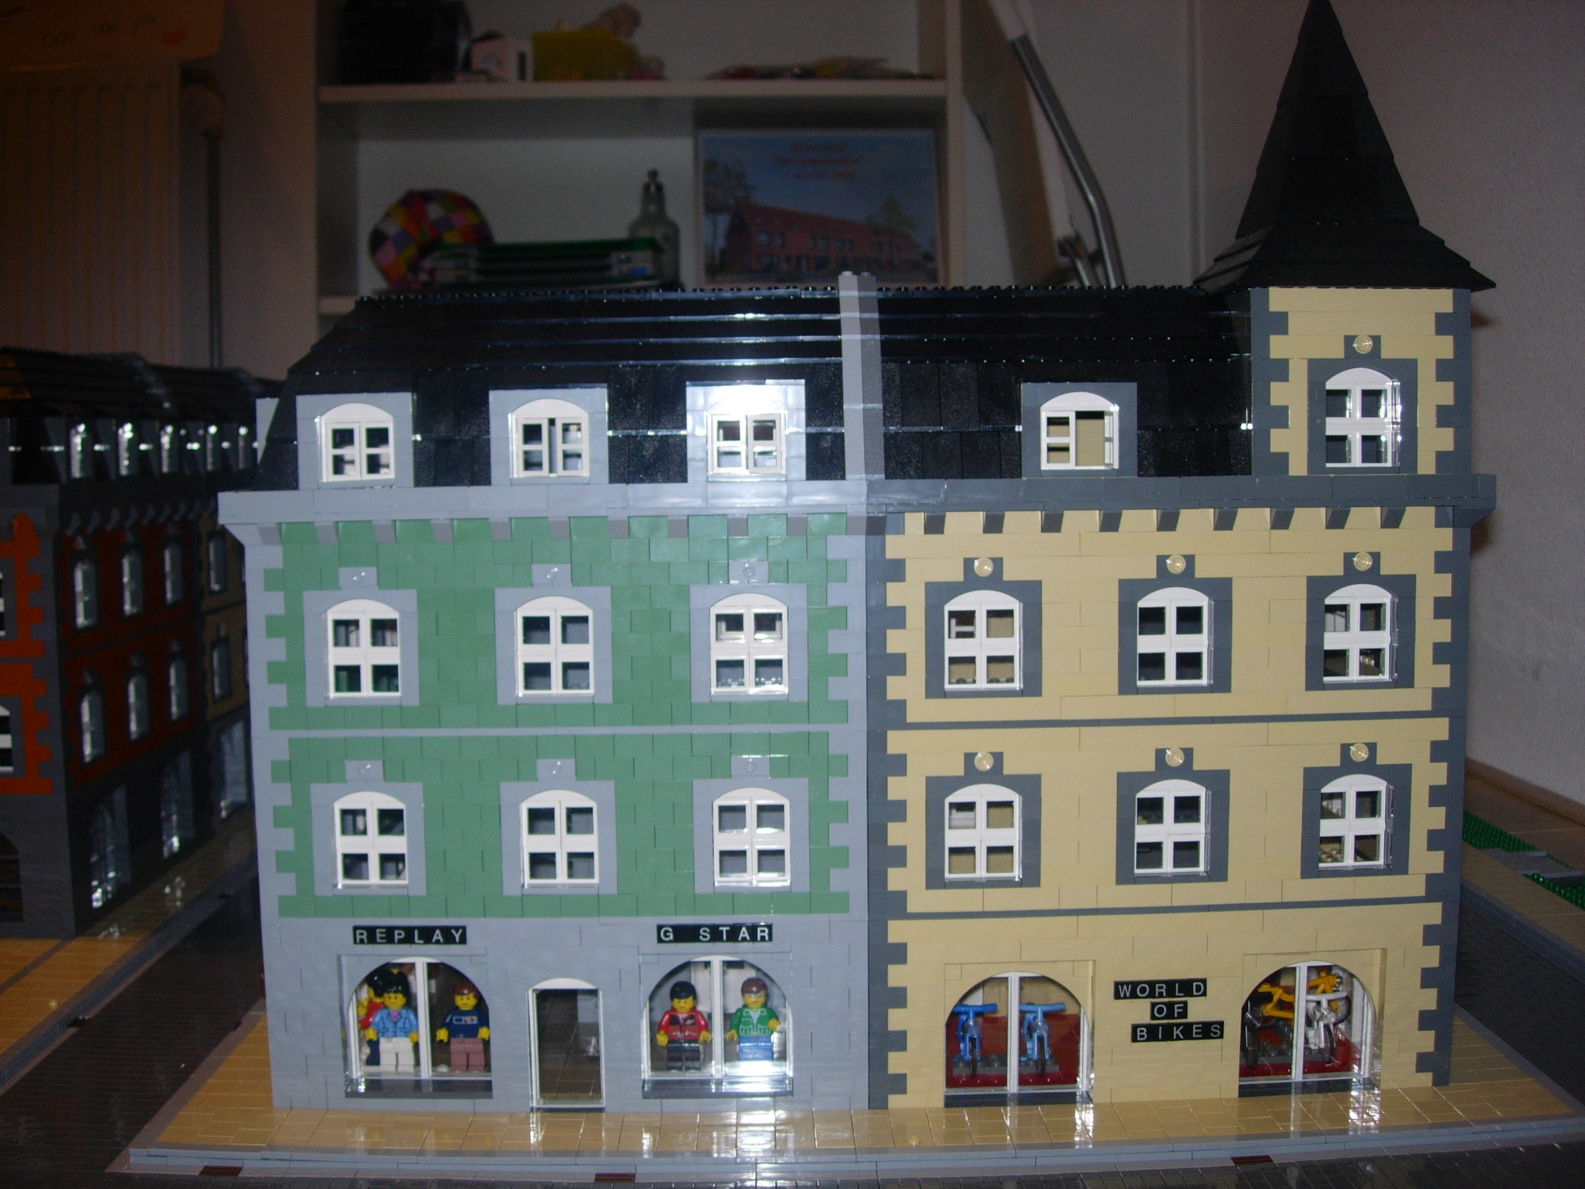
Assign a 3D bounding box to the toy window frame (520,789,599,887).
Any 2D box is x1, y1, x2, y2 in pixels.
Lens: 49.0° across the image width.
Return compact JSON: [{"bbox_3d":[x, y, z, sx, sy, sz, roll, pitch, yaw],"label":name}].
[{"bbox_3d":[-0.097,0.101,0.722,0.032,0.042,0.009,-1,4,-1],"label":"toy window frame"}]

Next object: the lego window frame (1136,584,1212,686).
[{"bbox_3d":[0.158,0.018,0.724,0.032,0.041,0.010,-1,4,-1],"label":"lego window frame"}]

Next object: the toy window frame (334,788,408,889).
[{"bbox_3d":[-0.175,0.101,0.728,0.032,0.041,0.008,-1,4,-1],"label":"toy window frame"}]

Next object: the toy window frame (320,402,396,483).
[{"bbox_3d":[-0.177,-0.063,0.716,0.032,0.033,0.008,-1,4,-1],"label":"toy window frame"}]

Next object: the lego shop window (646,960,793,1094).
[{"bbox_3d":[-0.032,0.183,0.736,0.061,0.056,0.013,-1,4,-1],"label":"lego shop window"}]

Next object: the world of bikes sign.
[{"bbox_3d":[0.156,0.173,0.723,0.048,0.028,0.003,-1,4,-1],"label":"world of bikes sign"}]

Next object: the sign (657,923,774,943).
[{"bbox_3d":[-0.032,0.140,0.718,0.048,0.008,0.003,-1,4,-1],"label":"sign"}]

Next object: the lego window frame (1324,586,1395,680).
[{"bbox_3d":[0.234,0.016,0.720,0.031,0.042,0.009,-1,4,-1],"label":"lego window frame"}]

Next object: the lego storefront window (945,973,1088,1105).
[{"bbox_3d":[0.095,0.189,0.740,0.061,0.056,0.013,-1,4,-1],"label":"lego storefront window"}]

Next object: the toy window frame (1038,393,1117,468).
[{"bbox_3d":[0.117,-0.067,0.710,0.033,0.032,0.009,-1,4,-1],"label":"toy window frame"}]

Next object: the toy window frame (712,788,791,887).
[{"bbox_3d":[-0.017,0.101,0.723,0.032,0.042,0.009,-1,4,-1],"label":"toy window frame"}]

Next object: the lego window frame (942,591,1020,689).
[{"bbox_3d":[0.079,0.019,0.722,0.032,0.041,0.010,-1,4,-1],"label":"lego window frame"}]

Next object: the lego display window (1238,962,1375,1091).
[{"bbox_3d":[0.218,0.183,0.741,0.064,0.059,0.010,-1,4,-1],"label":"lego display window"}]

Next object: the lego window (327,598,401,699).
[{"bbox_3d":[-0.176,0.022,0.723,0.032,0.041,0.008,-1,4,-1],"label":"lego window"}]

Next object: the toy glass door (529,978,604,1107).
[{"bbox_3d":[-0.094,0.188,0.736,0.032,0.058,0.008,-1,4,-1],"label":"toy glass door"}]

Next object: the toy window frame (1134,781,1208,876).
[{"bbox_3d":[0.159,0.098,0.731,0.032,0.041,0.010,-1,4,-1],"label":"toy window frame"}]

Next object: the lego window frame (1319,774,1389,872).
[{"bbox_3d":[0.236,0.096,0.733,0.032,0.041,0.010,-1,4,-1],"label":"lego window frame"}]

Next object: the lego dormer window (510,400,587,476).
[{"bbox_3d":[-0.099,-0.065,0.717,0.032,0.034,0.008,-1,4,-1],"label":"lego dormer window"}]

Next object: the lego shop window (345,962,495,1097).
[{"bbox_3d":[-0.157,0.181,0.735,0.064,0.060,0.010,-1,4,-1],"label":"lego shop window"}]

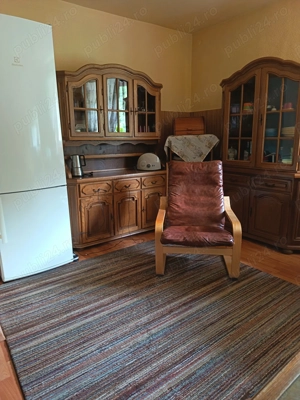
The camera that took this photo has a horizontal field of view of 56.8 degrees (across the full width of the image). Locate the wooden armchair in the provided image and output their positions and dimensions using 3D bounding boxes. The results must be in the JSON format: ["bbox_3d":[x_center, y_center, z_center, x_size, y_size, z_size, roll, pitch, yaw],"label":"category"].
[{"bbox_3d":[0.442,0.119,2.661,0.705,0.915,0.820,1,13,6],"label":"wooden armchair"}]

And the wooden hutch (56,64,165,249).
[{"bbox_3d":[-0.394,-0.542,3.311,1.240,1.930,0.480,-10,16,-35],"label":"wooden hutch"}]

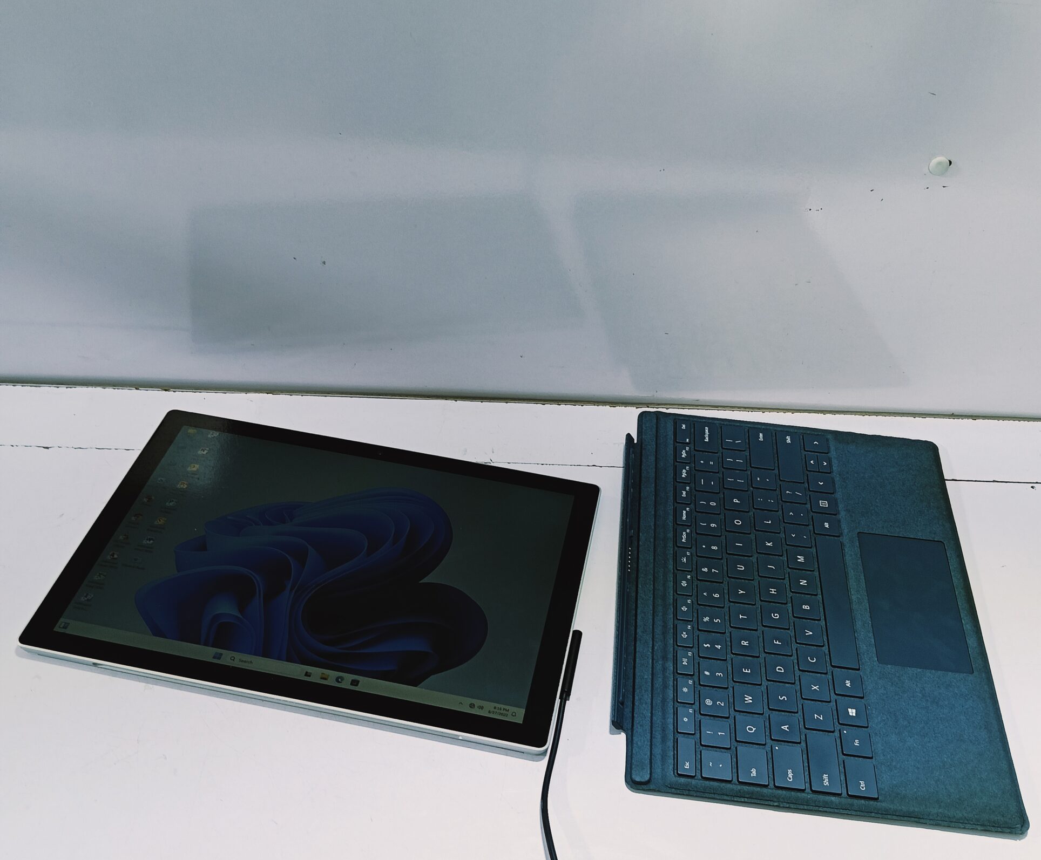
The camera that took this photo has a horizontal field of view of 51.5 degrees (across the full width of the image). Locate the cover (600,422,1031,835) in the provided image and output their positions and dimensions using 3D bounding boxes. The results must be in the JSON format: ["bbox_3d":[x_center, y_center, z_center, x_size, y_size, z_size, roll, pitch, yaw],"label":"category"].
[{"bbox_3d":[0.165,0.097,0.651,0.212,0.006,0.295,6,42,3],"label":"cover"}]

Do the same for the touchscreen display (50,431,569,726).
[{"bbox_3d":[-0.110,0.077,0.639,0.261,0.006,0.174,9,42,6],"label":"touchscreen display"}]

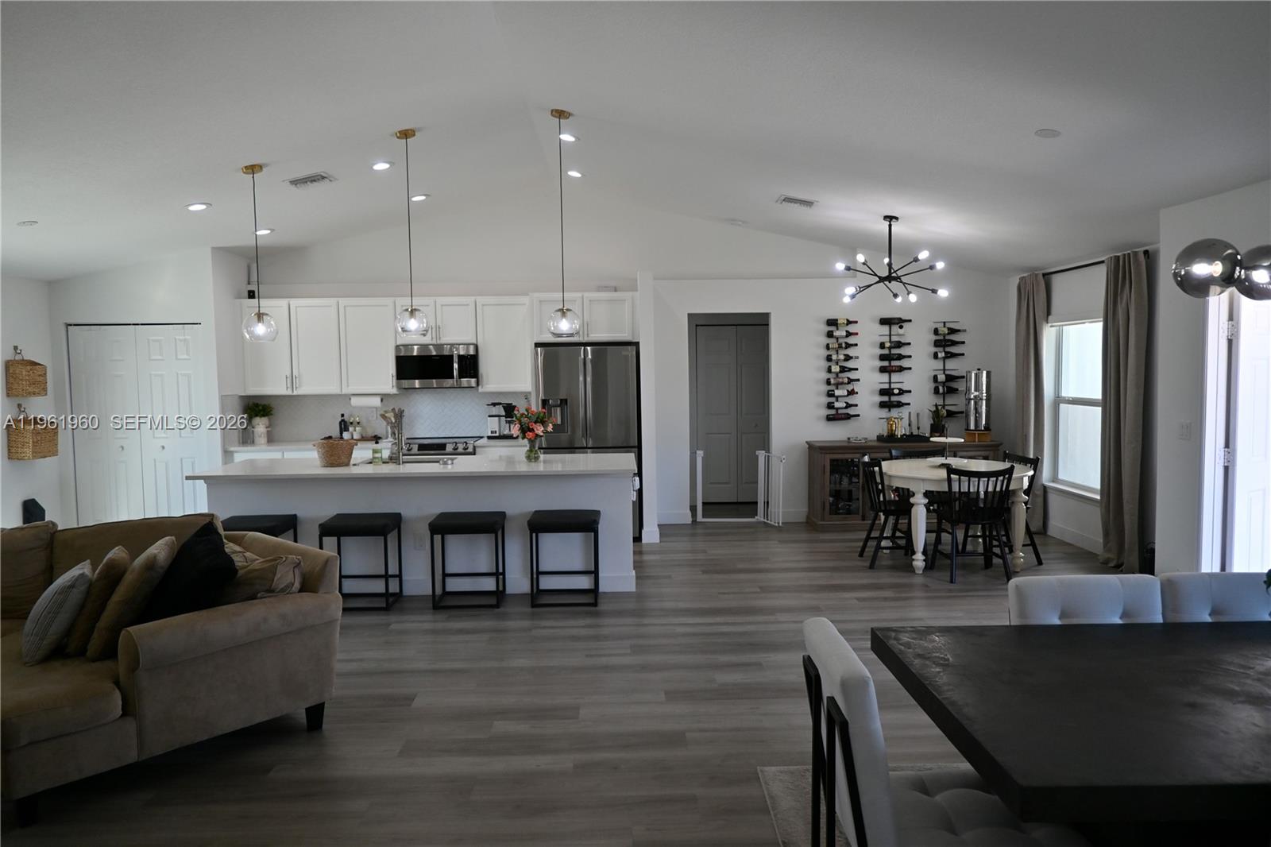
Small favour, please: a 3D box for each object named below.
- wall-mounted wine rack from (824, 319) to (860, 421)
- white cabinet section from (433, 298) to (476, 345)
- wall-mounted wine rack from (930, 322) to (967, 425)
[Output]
[{"bbox_3d":[2.079,-0.531,8.462,0.340,1.035,0.120,-1,4,-1],"label":"wall-mounted wine rack"},{"bbox_3d":[-1.719,-0.999,8.274,0.394,0.451,0.330,-1,4,-1],"label":"white cabinet section"},{"bbox_3d":[3.104,-0.494,8.394,0.350,1.080,0.120,-1,4,0],"label":"wall-mounted wine rack"}]

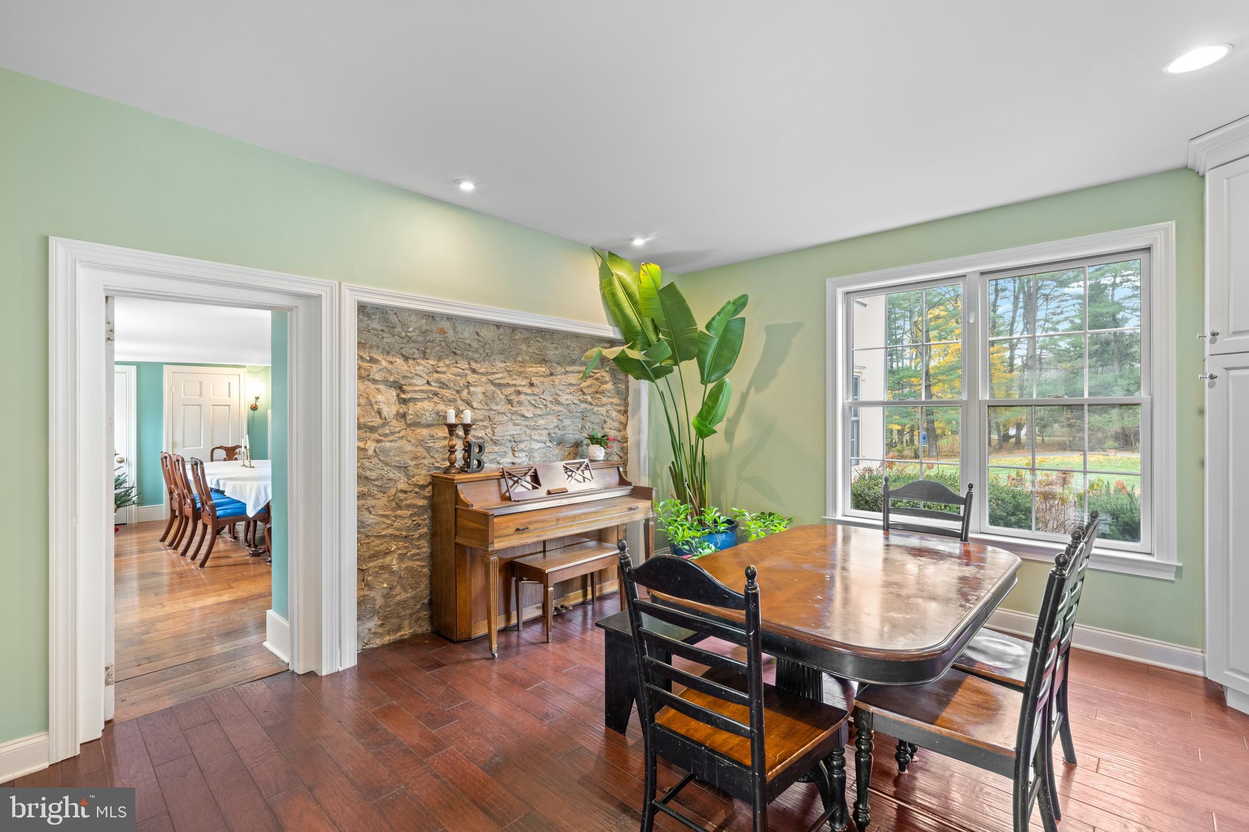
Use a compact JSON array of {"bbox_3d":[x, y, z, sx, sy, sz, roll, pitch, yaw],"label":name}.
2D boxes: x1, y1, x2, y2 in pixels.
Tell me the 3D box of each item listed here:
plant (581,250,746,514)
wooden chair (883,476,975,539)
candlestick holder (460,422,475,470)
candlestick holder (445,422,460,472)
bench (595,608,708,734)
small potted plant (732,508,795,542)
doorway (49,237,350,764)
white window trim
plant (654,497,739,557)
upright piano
[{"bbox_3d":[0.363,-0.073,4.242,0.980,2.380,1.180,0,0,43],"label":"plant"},{"bbox_3d":[1.579,0.886,3.046,0.490,1.029,0.580,0,0,43],"label":"wooden chair"},{"bbox_3d":[-1.058,0.216,3.731,0.115,0.321,0.115,0,0,43],"label":"candlestick holder"},{"bbox_3d":[-1.128,0.217,3.641,0.115,0.321,0.115,0,0,43],"label":"candlestick holder"},{"bbox_3d":[0.425,1.176,2.817,0.399,0.451,1.200,0,0,43],"label":"bench"},{"bbox_3d":[1.082,0.997,4.323,0.440,0.560,0.460,0,0,43],"label":"small potted plant"},{"bbox_3d":[-2.001,0.339,2.695,0.219,2.126,1.103,0,0,43],"label":"doorway"},{"bbox_3d":[2.343,-0.082,3.744,1.953,1.974,0.140,0,0,43],"label":"white window trim"},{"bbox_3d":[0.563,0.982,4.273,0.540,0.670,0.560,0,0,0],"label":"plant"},{"bbox_3d":[-0.509,0.881,3.918,0.620,1.034,1.476,0,0,43],"label":"upright piano"}]

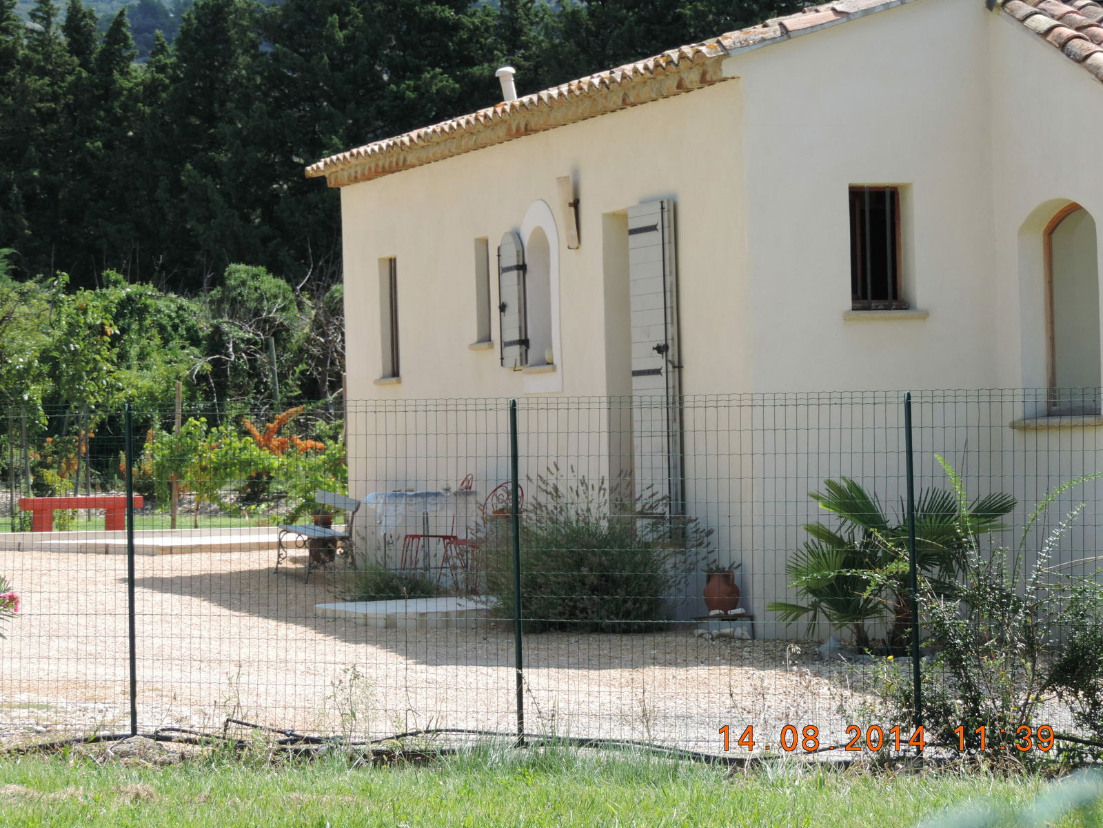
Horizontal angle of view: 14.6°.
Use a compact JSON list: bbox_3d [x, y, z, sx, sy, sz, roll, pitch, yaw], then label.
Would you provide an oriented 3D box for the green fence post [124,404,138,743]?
[{"bbox_3d":[-1.907,0.705,19.500,0.032,1.500,0.032,-2,0,26],"label":"green fence post"}]

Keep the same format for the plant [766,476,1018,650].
[{"bbox_3d":[1.970,0.870,24.900,1.420,1.020,1.300,-2,0,0],"label":"plant"}]

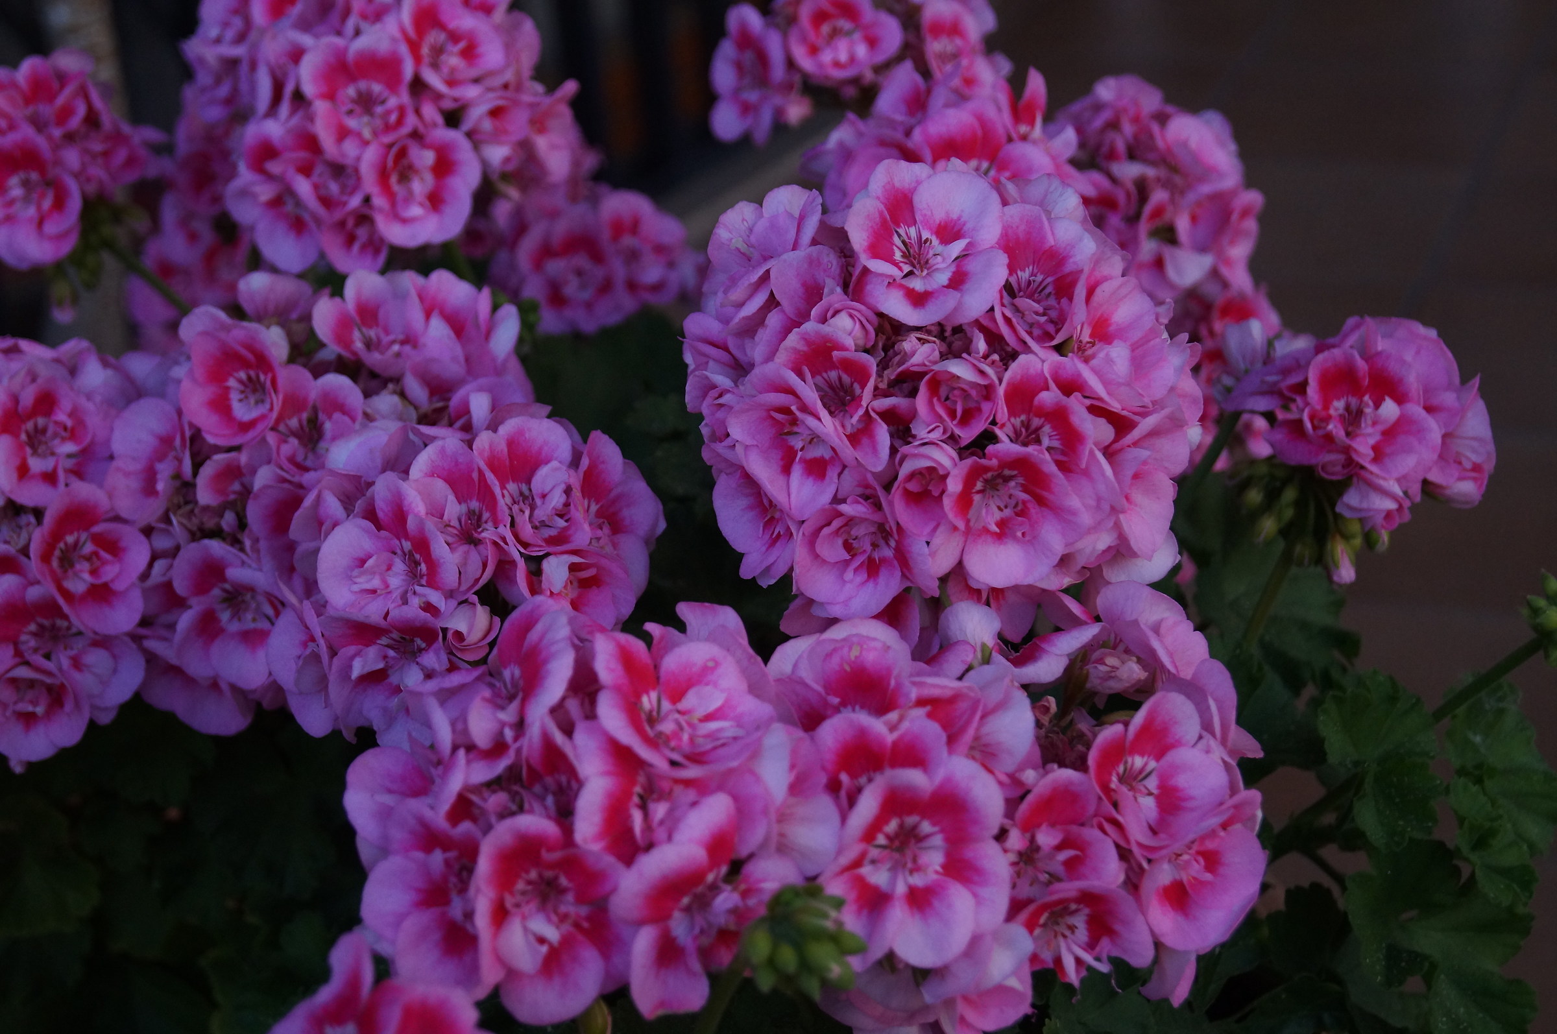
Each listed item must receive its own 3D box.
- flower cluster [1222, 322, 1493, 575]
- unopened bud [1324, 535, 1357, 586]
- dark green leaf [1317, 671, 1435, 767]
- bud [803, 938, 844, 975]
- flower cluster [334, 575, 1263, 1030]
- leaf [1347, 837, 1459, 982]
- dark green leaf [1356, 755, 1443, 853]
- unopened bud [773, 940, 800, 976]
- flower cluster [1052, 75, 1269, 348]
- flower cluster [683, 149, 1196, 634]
[{"bbox_3d":[0.141,-0.017,0.785,0.064,0.060,0.062,0,25,0],"label":"flower cluster"},{"bbox_3d":[0.135,0.010,0.775,0.007,0.013,0.007,-9,15,4],"label":"unopened bud"},{"bbox_3d":[0.141,0.048,0.765,0.028,0.011,0.024,0,64,0],"label":"dark green leaf"},{"bbox_3d":[0.009,0.088,0.650,0.009,0.006,0.006,41,19,25],"label":"bud"},{"bbox_3d":[0.004,0.063,0.710,0.200,0.100,0.120,0,25,0],"label":"flower cluster"},{"bbox_3d":[0.145,0.092,0.755,0.026,0.012,0.034,-2,69,5],"label":"leaf"},{"bbox_3d":[0.145,0.067,0.760,0.021,0.024,0.010,1,-9,-6],"label":"dark green leaf"},{"bbox_3d":[0.001,0.089,0.650,0.006,0.007,0.006,0,25,0],"label":"unopened bud"},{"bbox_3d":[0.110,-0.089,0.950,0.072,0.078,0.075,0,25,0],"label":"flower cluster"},{"bbox_3d":[0.040,-0.028,0.780,0.122,0.108,0.115,0,25,0],"label":"flower cluster"}]

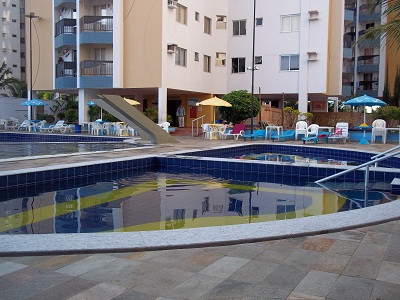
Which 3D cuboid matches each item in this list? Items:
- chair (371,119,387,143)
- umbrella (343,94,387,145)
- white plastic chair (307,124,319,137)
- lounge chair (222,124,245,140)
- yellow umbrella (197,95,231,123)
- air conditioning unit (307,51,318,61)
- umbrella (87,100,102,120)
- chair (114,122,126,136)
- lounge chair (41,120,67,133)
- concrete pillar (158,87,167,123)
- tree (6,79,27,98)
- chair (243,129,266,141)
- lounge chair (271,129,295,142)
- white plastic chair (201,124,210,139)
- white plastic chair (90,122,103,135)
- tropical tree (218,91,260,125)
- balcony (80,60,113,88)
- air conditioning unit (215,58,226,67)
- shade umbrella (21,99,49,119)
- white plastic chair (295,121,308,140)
[{"bbox_3d":[7.672,-0.756,17.800,0.600,1.040,0.620,2,5,21],"label":"chair"},{"bbox_3d":[7.560,-1.384,18.901,1.950,2.300,1.950,2,5,22],"label":"umbrella"},{"bbox_3d":[5.663,-0.878,20.700,0.580,0.820,0.580,4,5,37],"label":"white plastic chair"},{"bbox_3d":[1.627,-0.855,20.200,0.680,0.780,1.500,4,5,37],"label":"lounge chair"},{"bbox_3d":[0.759,-1.569,20.500,1.750,2.120,1.750,1,4,0],"label":"yellow umbrella"},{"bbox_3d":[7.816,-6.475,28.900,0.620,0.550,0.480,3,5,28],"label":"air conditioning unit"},{"bbox_3d":[-5.665,-1.939,24.000,1.750,2.200,1.750,0,4,-13],"label":"umbrella"},{"bbox_3d":[-4.492,-1.172,23.300,0.570,0.800,0.560,3,5,32],"label":"chair"},{"bbox_3d":[-9.998,-1.603,28.678,1.650,0.800,0.680,-3,6,-45],"label":"lounge chair"},{"bbox_3d":[-2.304,-2.358,25.700,0.320,2.850,0.450,3,5,28],"label":"concrete pillar"},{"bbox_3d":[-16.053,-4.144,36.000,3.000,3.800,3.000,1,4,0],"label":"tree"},{"bbox_3d":[2.807,-0.742,21.178,0.620,0.550,1.650,3,5,27],"label":"chair"},{"bbox_3d":[4.220,-0.722,21.173,0.620,0.550,1.650,3,5,27],"label":"lounge chair"},{"bbox_3d":[0.301,-0.993,21.600,0.550,0.800,0.550,4,6,41],"label":"white plastic chair"},{"bbox_3d":[-6.333,-1.326,25.649,0.570,0.800,0.570,4,5,34],"label":"white plastic chair"},{"bbox_3d":[2.453,-2.560,26.087,2.550,2.350,2.500,1,4,0],"label":"tropical tree"},{"bbox_3d":[-6.539,-4.871,27.195,2.150,1.750,1.250,1,4,6],"label":"balcony"},{"bbox_3d":[1.533,-6.527,31.100,0.720,0.540,0.550,-1,5,-25],"label":"air conditioning unit"},{"bbox_3d":[-10.960,-2.283,27.600,1.850,2.220,1.850,-1,5,-22],"label":"shade umbrella"},{"bbox_3d":[5.348,-0.981,22.105,0.580,0.960,0.600,2,4,13],"label":"white plastic chair"}]

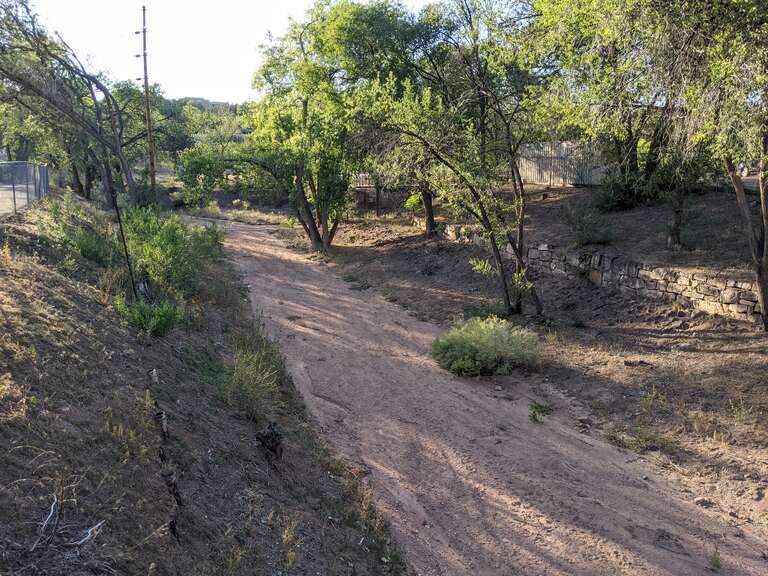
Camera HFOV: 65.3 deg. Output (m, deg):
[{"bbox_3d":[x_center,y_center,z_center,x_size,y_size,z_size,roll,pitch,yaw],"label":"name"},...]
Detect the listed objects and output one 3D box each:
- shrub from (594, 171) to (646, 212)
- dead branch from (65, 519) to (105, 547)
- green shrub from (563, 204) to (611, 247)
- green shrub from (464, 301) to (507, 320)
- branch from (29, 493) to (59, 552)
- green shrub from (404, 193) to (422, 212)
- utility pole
[{"bbox_3d":[7.739,-3.158,19.600,1.600,1.350,1.500,4,11,21],"label":"shrub"},{"bbox_3d":[-1.750,1.429,3.500,0.210,0.110,0.160,-6,12,-28],"label":"dead branch"},{"bbox_3d":[5.003,-1.544,14.800,1.100,1.000,1.050,4,11,18],"label":"green shrub"},{"bbox_3d":[2.047,0.499,12.200,0.880,0.520,0.750,2,11,10],"label":"green shrub"},{"bbox_3d":[-2.046,1.409,3.600,0.160,0.260,0.250,-6,12,-31],"label":"branch"},{"bbox_3d":[1.453,-4.162,29.500,0.950,1.000,0.900,1,11,3],"label":"green shrub"},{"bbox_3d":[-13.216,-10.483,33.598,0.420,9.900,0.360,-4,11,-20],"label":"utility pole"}]

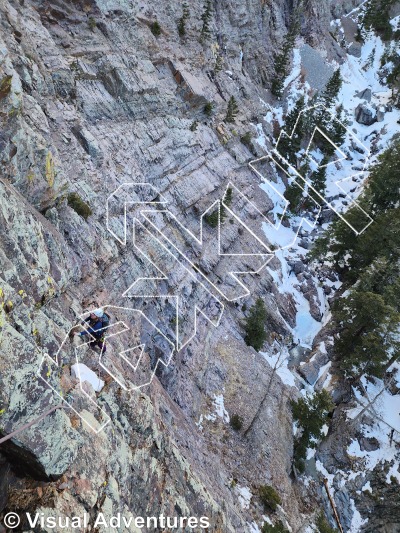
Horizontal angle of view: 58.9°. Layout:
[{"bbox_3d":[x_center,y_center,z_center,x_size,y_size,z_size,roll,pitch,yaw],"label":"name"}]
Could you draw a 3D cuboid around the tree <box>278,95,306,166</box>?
[{"bbox_3d":[11.232,-15.794,42.000,2.480,8.000,2.480,9,33,0],"label":"tree"}]

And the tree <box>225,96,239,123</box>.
[{"bbox_3d":[4.758,-23.406,52.854,2.110,3.570,2.110,1,35,0],"label":"tree"}]

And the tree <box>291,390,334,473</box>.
[{"bbox_3d":[8.569,12.116,26.073,2.990,9.500,2.990,1,35,0],"label":"tree"}]

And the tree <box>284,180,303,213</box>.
[{"bbox_3d":[9.901,-7.171,36.500,1.770,3.520,1.770,9,33,0],"label":"tree"}]

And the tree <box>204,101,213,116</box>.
[{"bbox_3d":[1.243,-22.803,51.132,1.160,2.130,1.160,1,35,0],"label":"tree"}]

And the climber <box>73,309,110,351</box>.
[{"bbox_3d":[-2.696,1.590,8.800,0.750,1.400,0.700,-5,35,-21],"label":"climber"}]

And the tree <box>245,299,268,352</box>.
[{"bbox_3d":[4.954,4.956,30.198,2.070,5.740,2.070,1,35,0],"label":"tree"}]

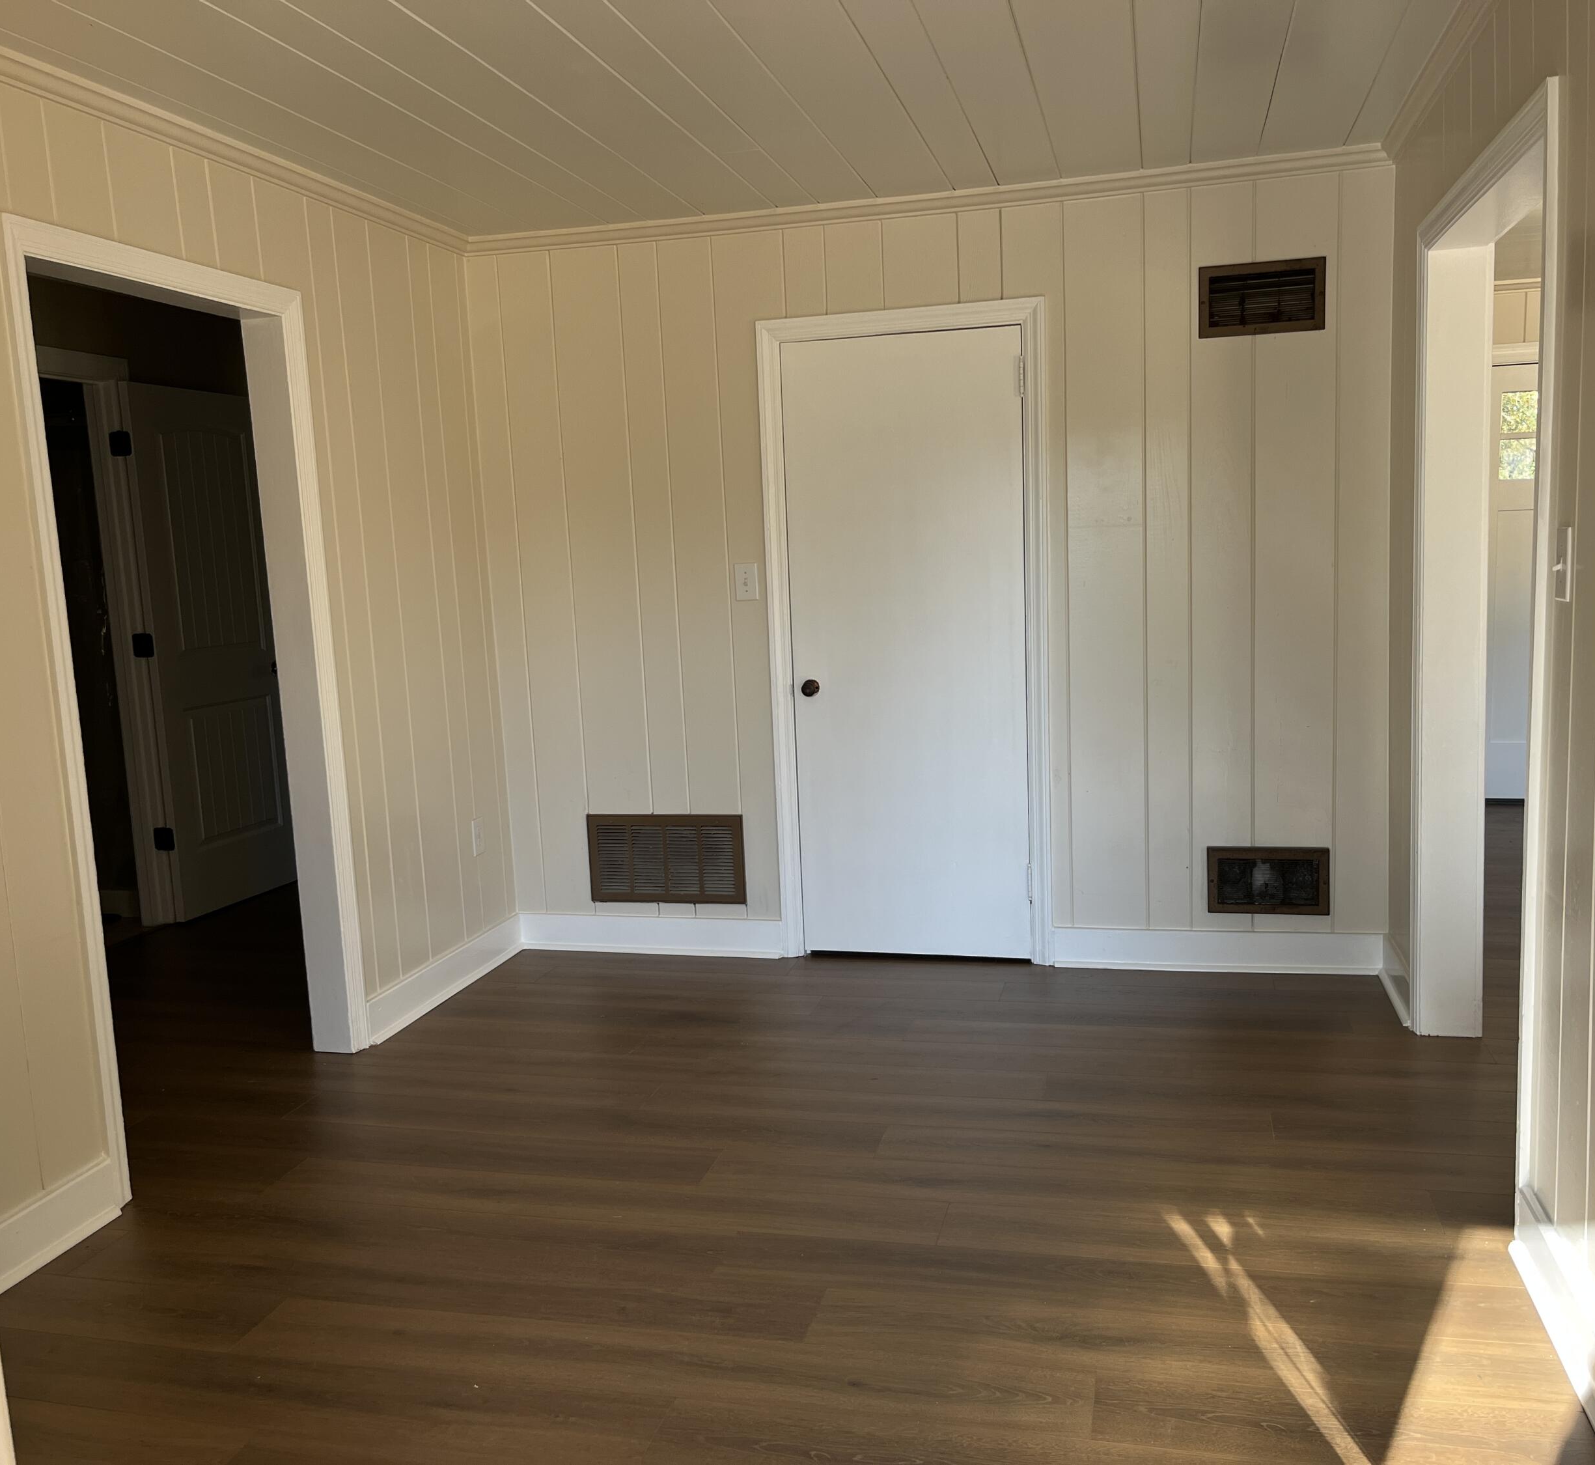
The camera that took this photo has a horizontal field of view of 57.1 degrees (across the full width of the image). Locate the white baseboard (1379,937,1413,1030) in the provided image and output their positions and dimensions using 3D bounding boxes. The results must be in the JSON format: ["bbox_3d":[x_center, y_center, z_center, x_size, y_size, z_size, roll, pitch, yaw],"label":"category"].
[{"bbox_3d":[1.711,0.706,4.212,0.027,0.134,0.459,0,8,15],"label":"white baseboard"}]

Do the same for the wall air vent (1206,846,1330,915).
[{"bbox_3d":[1.439,0.455,4.481,0.356,0.209,0.020,0,8,15],"label":"wall air vent"}]

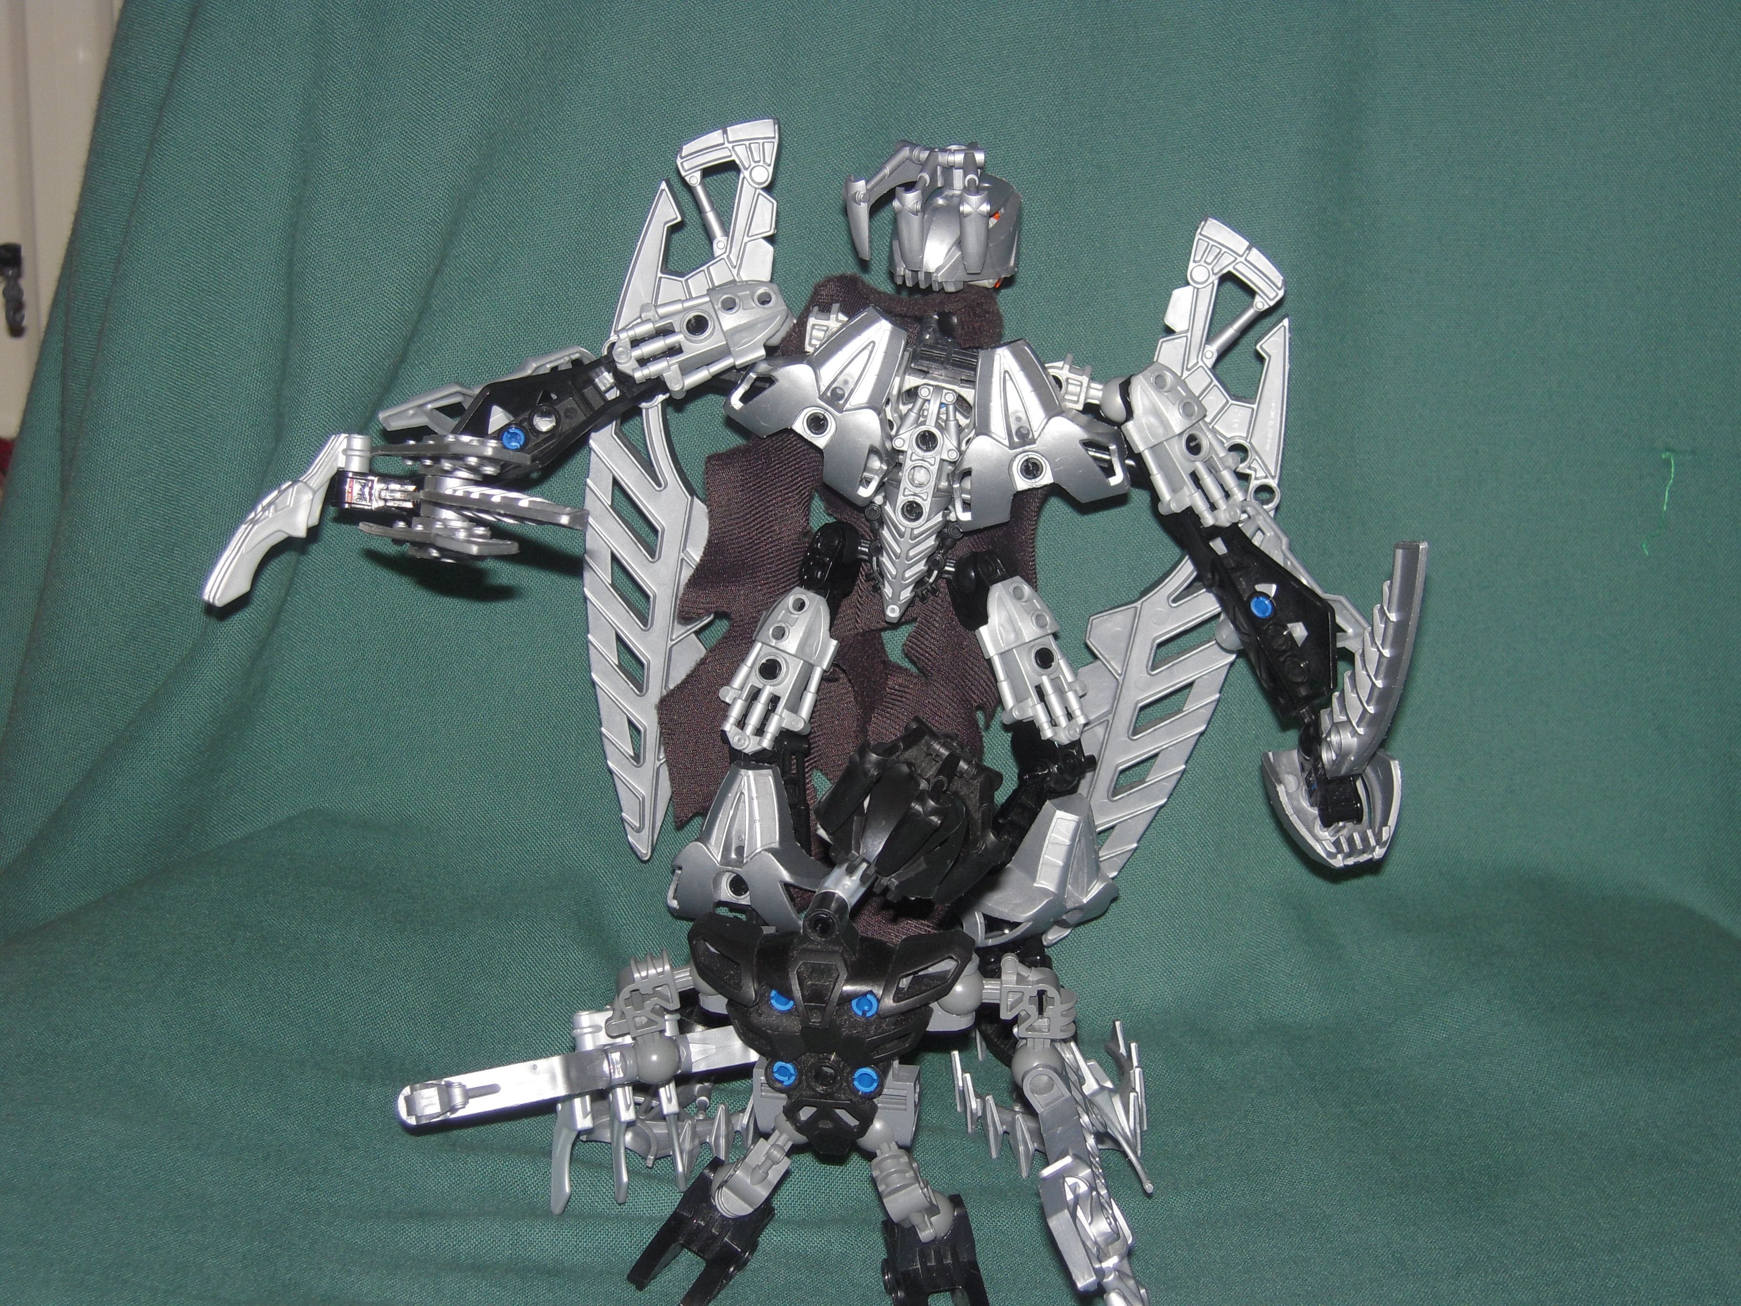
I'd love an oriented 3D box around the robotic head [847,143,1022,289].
[{"bbox_3d":[0.014,-0.095,0.638,0.033,0.032,0.028,11,19,31],"label":"robotic head"}]

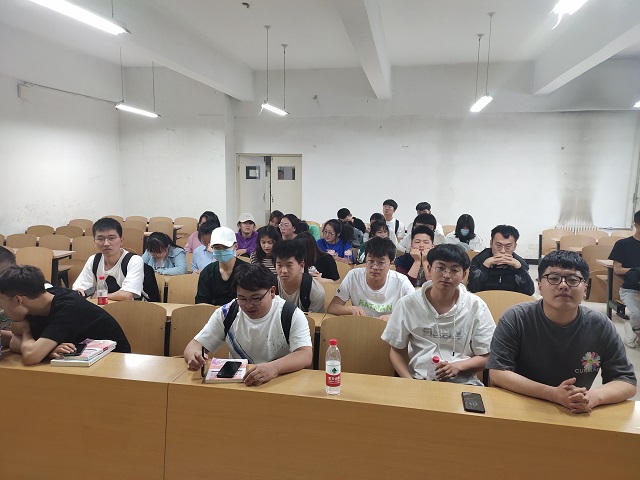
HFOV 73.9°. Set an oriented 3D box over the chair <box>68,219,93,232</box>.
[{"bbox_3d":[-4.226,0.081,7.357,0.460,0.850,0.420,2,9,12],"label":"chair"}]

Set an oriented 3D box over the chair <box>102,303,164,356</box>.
[{"bbox_3d":[-1.235,0.809,2.648,0.450,0.820,0.400,2,9,12],"label":"chair"}]

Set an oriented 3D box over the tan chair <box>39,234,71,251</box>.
[{"bbox_3d":[-3.426,0.370,5.286,0.460,0.810,0.500,2,9,12],"label":"tan chair"}]

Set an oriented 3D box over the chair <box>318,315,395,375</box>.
[{"bbox_3d":[0.183,0.867,2.350,0.450,0.820,0.400,2,9,12],"label":"chair"}]

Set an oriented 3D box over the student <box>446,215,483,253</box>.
[{"bbox_3d":[1.671,0.286,5.016,0.480,1.177,0.700,3,9,16],"label":"student"}]

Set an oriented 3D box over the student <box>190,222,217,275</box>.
[{"bbox_3d":[-1.065,0.455,3.964,0.480,1.250,0.680,2,9,7],"label":"student"}]

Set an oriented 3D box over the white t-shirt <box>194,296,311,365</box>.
[{"bbox_3d":[-0.307,0.554,2.245,0.570,0.540,0.400,2,9,12],"label":"white t-shirt"}]

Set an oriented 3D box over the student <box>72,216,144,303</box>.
[{"bbox_3d":[-1.610,0.482,3.333,0.570,1.320,0.660,2,9,12],"label":"student"}]

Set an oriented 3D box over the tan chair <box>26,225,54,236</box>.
[{"bbox_3d":[-4.276,0.207,6.305,0.460,0.810,0.500,2,9,12],"label":"tan chair"}]

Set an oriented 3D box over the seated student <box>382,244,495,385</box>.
[{"bbox_3d":[0.562,0.683,2.076,0.530,1.330,0.640,2,9,12],"label":"seated student"}]

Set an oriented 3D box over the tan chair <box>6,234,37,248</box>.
[{"bbox_3d":[-3.888,0.359,5.341,0.460,0.810,0.500,2,9,12],"label":"tan chair"}]

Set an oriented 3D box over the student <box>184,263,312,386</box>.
[{"bbox_3d":[-0.306,0.705,2.184,0.580,1.240,0.700,2,9,12],"label":"student"}]

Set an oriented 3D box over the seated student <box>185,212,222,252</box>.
[{"bbox_3d":[-1.305,0.287,4.799,0.480,1.212,0.700,4,10,23],"label":"seated student"}]

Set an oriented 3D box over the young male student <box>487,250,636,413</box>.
[{"bbox_3d":[1.059,0.727,1.974,0.640,1.360,0.680,3,9,18],"label":"young male student"}]

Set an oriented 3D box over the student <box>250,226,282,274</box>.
[{"bbox_3d":[-0.481,0.455,3.840,0.450,1.183,0.700,2,9,9],"label":"student"}]

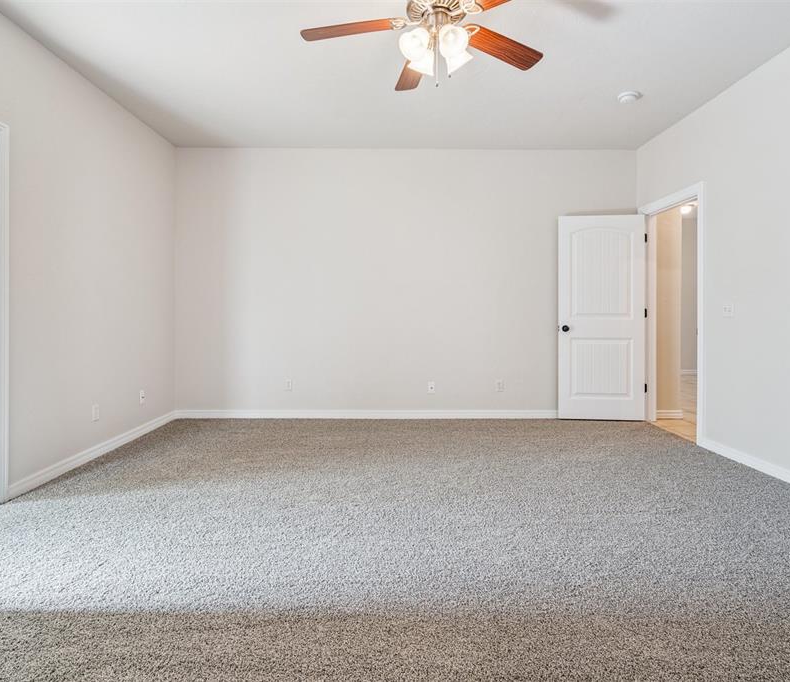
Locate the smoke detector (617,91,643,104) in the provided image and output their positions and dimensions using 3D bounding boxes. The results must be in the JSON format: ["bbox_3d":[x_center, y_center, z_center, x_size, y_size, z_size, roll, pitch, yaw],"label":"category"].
[{"bbox_3d":[1.844,-1.907,3.570,0.165,0.050,0.165,0,1,-1],"label":"smoke detector"}]

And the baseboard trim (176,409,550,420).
[{"bbox_3d":[-0.060,0.752,4.670,4.400,0.108,0.018,0,1,-1],"label":"baseboard trim"}]

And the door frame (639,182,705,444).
[{"bbox_3d":[2.555,-0.235,4.170,0.140,2.155,0.970,0,1,-1],"label":"door frame"}]

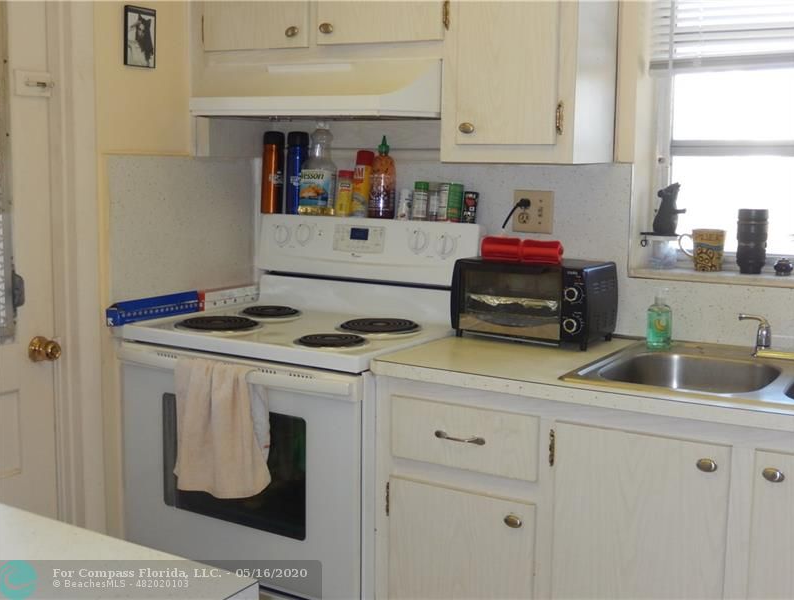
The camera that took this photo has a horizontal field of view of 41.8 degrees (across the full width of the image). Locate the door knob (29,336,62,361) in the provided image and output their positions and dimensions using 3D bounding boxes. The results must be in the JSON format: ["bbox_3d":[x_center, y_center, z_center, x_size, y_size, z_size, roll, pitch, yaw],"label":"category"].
[{"bbox_3d":[-0.891,0.129,2.645,0.060,0.065,0.065,6,9,31],"label":"door knob"}]

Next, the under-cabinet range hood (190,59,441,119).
[{"bbox_3d":[-0.188,-0.557,2.797,0.757,0.150,0.440,6,9,31],"label":"under-cabinet range hood"}]

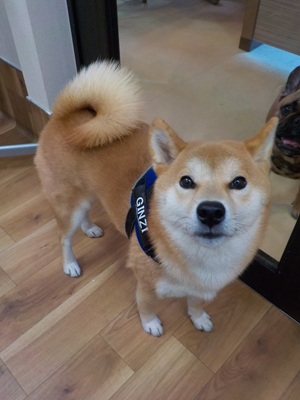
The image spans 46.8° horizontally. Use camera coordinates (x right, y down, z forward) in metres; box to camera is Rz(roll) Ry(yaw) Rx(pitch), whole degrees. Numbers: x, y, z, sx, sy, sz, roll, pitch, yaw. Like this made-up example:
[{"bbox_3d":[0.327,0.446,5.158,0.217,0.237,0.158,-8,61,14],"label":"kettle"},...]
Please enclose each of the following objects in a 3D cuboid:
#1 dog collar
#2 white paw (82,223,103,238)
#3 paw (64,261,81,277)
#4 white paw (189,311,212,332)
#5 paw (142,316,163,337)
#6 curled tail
[{"bbox_3d":[0.021,0.035,0.586,0.147,0.176,0.137,-28,51,-26],"label":"dog collar"},{"bbox_3d":[-0.163,0.086,0.984,0.043,0.035,0.053,-33,53,-29],"label":"white paw"},{"bbox_3d":[-0.199,0.176,0.892,0.041,0.035,0.050,-19,48,-19],"label":"paw"},{"bbox_3d":[0.117,0.276,0.789,0.042,0.035,0.053,-22,48,-21],"label":"white paw"},{"bbox_3d":[0.005,0.284,0.781,0.045,0.036,0.051,-16,46,-16],"label":"paw"},{"bbox_3d":[-0.097,-0.177,0.642,0.152,0.137,0.113,35,54,30],"label":"curled tail"}]

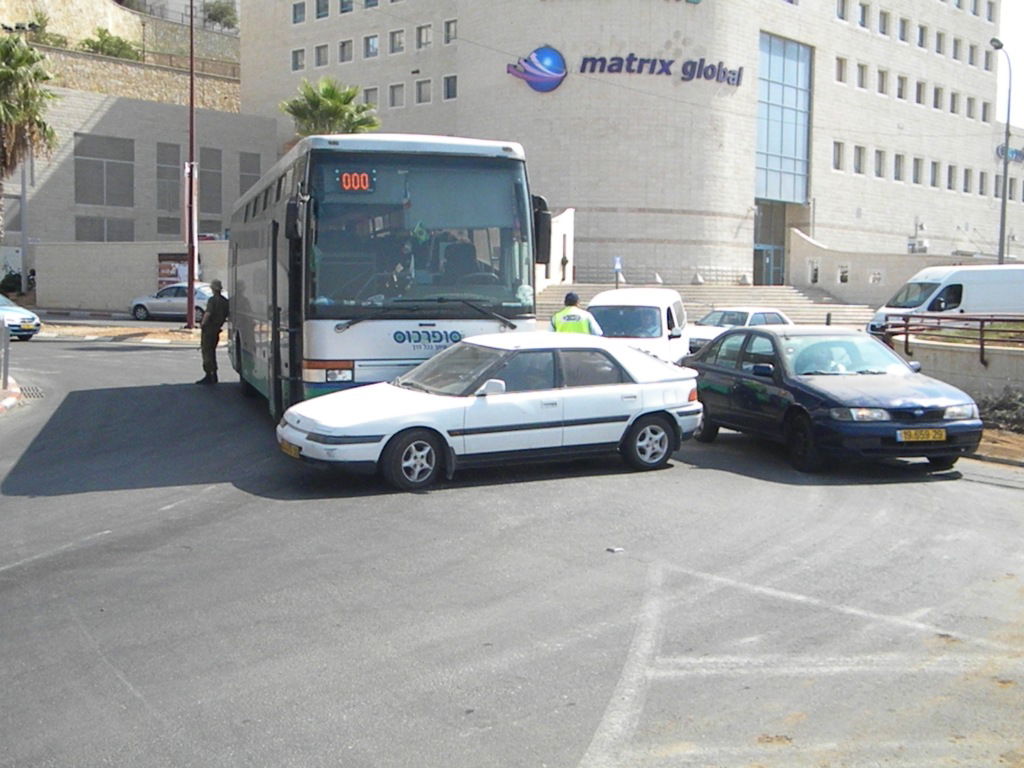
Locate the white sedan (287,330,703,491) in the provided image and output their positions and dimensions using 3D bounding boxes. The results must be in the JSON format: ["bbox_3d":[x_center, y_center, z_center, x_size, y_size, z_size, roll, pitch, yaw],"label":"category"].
[{"bbox_3d":[-0.172,0.182,11.804,4.250,1.335,1.680,-2,5,-30],"label":"white sedan"}]

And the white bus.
[{"bbox_3d":[-2.627,-1.370,18.497,2.560,3.420,11.900,-1,4,-17],"label":"white bus"}]

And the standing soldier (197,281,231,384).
[{"bbox_3d":[-5.357,-0.940,21.800,0.400,1.870,0.560,-2,5,-30],"label":"standing soldier"}]

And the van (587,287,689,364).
[{"bbox_3d":[2.399,-0.919,23.894,1.700,1.840,4.100,2,4,15],"label":"van"}]

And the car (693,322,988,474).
[{"bbox_3d":[3.430,0.059,13.537,1.700,1.400,4.350,0,4,-13],"label":"car"}]

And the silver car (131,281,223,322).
[{"bbox_3d":[-13.155,-3.293,48.710,4.450,1.470,1.740,3,5,28],"label":"silver car"}]

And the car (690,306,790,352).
[{"bbox_3d":[5.792,-1.266,31.386,1.670,1.390,4.300,4,6,41],"label":"car"}]

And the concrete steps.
[{"bbox_3d":[8.624,-3.750,57.000,17.000,1.850,5.000,1,4,7],"label":"concrete steps"}]

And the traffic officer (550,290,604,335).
[{"bbox_3d":[0.814,-0.364,16.416,0.620,1.770,0.360,1,4,6],"label":"traffic officer"}]

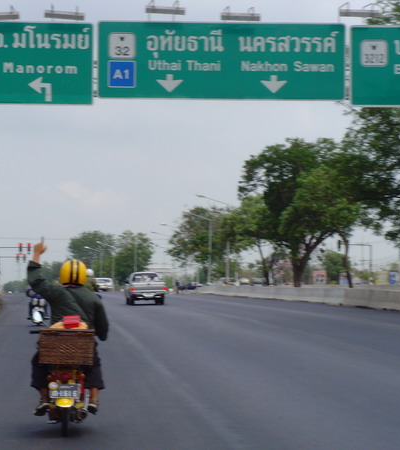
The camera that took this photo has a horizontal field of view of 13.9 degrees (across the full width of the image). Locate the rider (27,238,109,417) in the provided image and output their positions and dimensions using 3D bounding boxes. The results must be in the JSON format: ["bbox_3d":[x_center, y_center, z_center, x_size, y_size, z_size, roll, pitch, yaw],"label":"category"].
[{"bbox_3d":[-1.183,0.915,14.700,0.740,1.580,0.800,0,-2,-5],"label":"rider"}]

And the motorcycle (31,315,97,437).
[{"bbox_3d":[-1.247,1.348,15.100,0.680,1.100,1.900,0,-2,-5],"label":"motorcycle"}]

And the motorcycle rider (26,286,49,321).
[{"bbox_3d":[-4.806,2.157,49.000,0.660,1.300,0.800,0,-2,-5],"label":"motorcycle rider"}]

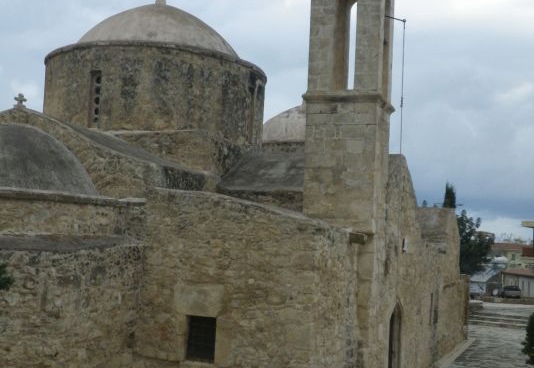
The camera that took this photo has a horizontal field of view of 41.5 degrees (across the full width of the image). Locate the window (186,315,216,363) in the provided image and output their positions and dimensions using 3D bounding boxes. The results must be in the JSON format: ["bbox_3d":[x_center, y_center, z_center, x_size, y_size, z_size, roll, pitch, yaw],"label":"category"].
[{"bbox_3d":[-1.134,2.735,12.475,0.560,0.790,0.200,2,-2,21],"label":"window"}]

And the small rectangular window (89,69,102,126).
[{"bbox_3d":[-4.043,-2.017,16.828,0.370,1.350,0.250,2,-2,21],"label":"small rectangular window"}]

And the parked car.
[{"bbox_3d":[29.410,13.102,85.000,1.730,1.500,4.100,2,-2,7],"label":"parked car"}]

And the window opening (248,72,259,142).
[{"bbox_3d":[-0.405,-2.019,18.475,0.250,1.720,0.450,2,-2,21],"label":"window opening"}]

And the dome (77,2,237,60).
[{"bbox_3d":[-2.958,-3.998,19.530,4.900,1.850,4.900,2,-2,21],"label":"dome"}]

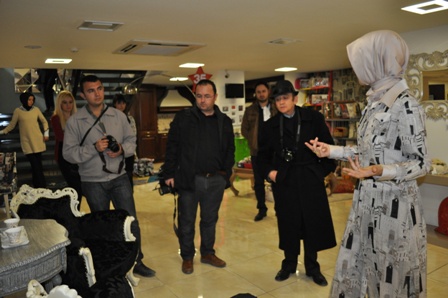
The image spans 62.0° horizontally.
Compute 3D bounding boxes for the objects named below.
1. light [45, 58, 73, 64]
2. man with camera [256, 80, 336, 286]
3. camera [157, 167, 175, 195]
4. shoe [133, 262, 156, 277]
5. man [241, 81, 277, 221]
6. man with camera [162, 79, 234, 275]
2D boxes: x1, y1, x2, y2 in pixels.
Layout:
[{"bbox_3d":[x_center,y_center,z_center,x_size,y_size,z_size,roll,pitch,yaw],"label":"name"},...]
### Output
[{"bbox_3d":[-2.542,-1.355,5.734,0.360,0.050,0.360,-5,7,-31],"label":"light"},{"bbox_3d":[0.623,0.262,3.182,0.660,1.680,0.460,-1,6,13],"label":"man with camera"},{"bbox_3d":[-0.541,0.303,3.420,0.170,0.140,0.150,-7,7,-40],"label":"camera"},{"bbox_3d":[-0.733,1.077,3.394,0.285,0.115,0.105,2,7,34],"label":"shoe"},{"bbox_3d":[0.519,0.025,5.028,0.560,1.800,0.380,-1,6,8],"label":"man"},{"bbox_3d":[-0.229,0.236,3.489,0.650,1.730,0.410,-4,6,-17],"label":"man with camera"}]

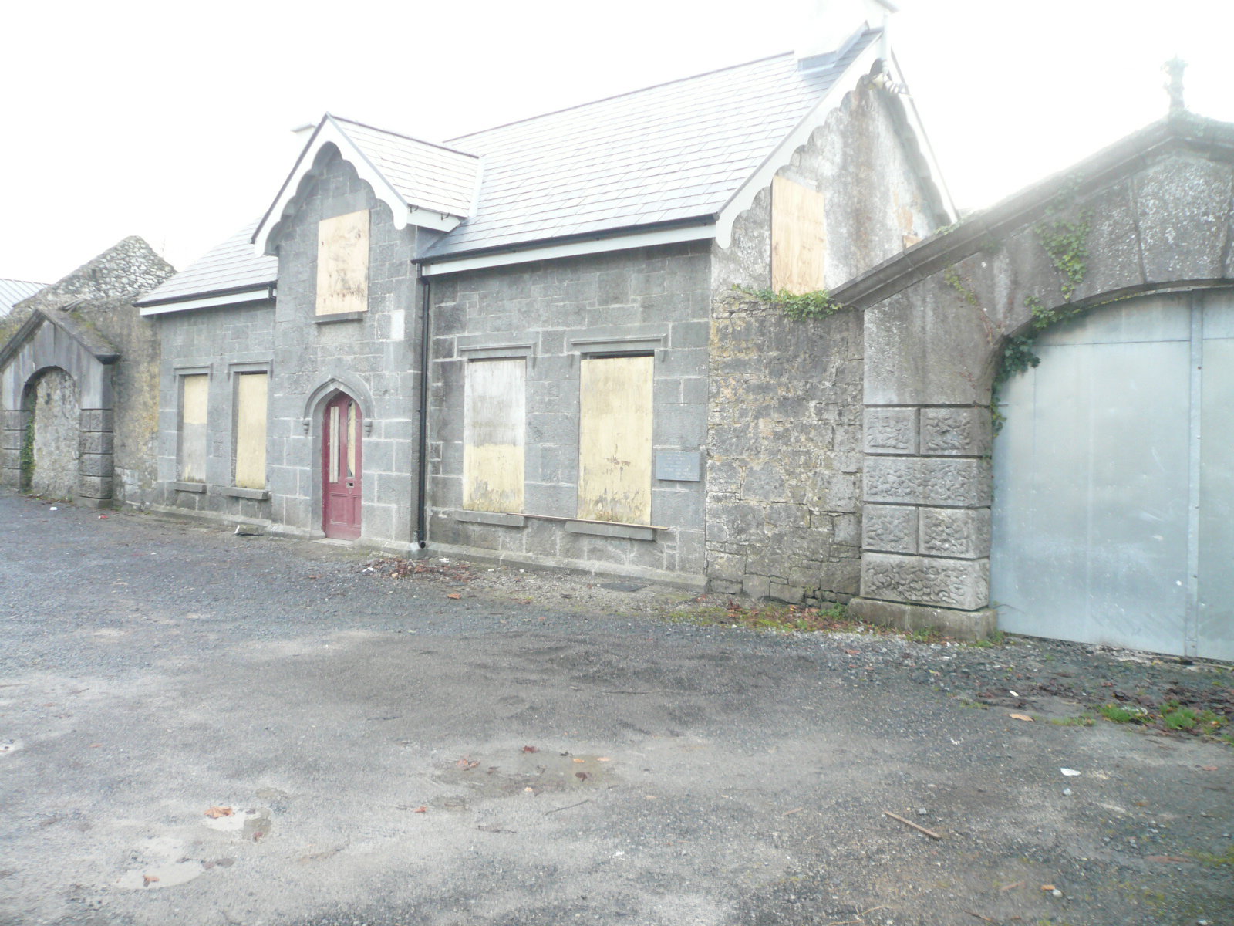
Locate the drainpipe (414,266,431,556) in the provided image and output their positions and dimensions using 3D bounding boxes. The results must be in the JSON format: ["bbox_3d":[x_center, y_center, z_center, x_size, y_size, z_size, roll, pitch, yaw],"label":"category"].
[{"bbox_3d":[-2.406,-0.677,12.300,0.110,3.450,0.190,1,0,40],"label":"drainpipe"}]

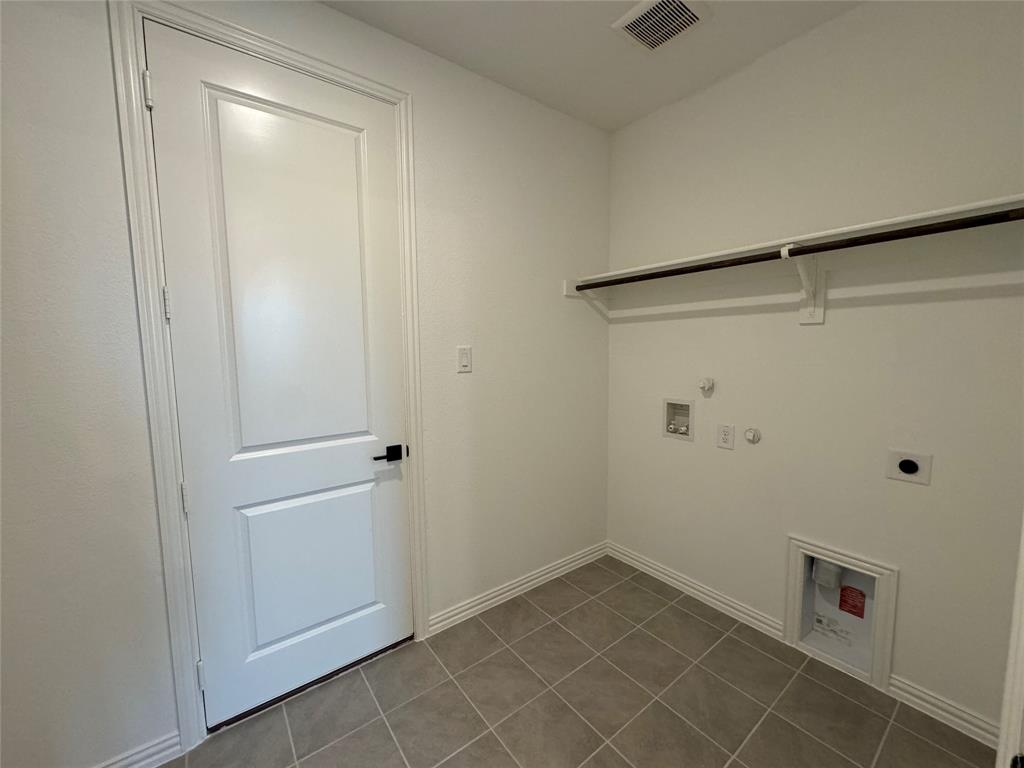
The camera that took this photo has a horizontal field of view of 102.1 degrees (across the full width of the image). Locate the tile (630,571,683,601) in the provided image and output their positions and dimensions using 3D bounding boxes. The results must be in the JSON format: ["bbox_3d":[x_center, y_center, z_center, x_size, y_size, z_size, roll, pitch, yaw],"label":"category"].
[{"bbox_3d":[0.855,1.210,2.459,0.136,0.013,0.300,-5,7,-37],"label":"tile"}]

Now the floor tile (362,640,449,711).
[{"bbox_3d":[-0.473,1.284,1.827,0.301,0.010,0.289,-5,7,-37],"label":"floor tile"}]

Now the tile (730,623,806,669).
[{"bbox_3d":[1.223,1.253,1.977,0.136,0.013,0.300,-5,7,-37],"label":"tile"}]

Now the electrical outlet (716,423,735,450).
[{"bbox_3d":[1.108,0.275,2.148,0.009,0.128,0.086,-5,7,-37],"label":"electrical outlet"}]

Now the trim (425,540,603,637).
[{"bbox_3d":[0.116,1.170,2.447,1.345,0.090,0.013,-5,7,-37],"label":"trim"}]

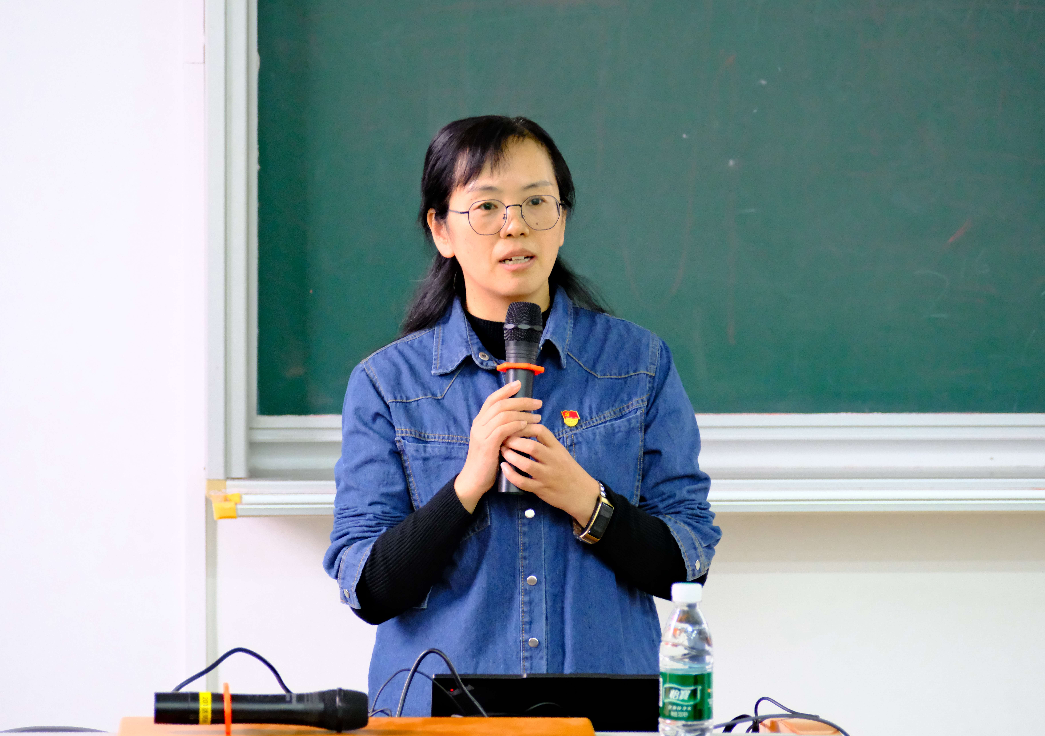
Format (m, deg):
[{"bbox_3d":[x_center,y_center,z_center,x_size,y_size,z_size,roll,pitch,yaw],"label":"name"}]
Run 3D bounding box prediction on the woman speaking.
[{"bbox_3d":[0.000,0.479,7.030,0.505,1.600,0.400,0,1,-9],"label":"woman speaking"}]

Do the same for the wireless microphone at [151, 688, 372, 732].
[{"bbox_3d":[-0.287,0.377,6.080,0.240,0.050,0.050,0,0,0],"label":"wireless microphone"}]

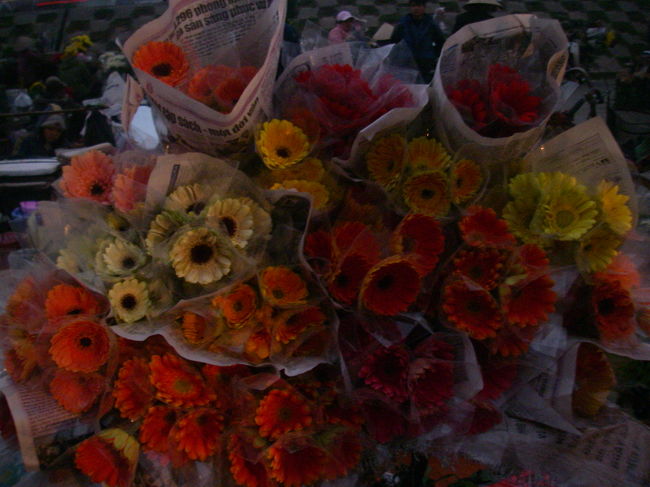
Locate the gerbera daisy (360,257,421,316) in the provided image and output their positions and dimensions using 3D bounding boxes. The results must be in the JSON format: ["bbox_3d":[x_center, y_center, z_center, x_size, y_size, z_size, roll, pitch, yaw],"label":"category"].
[{"bbox_3d":[0.101,0.066,1.100,0.092,0.092,0.036,-12,16,-17],"label":"gerbera daisy"}]

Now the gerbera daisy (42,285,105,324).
[{"bbox_3d":[-0.375,0.098,1.066,0.090,0.035,0.090,-10,51,-20],"label":"gerbera daisy"}]

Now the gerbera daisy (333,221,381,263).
[{"bbox_3d":[0.054,0.002,1.180,0.083,0.086,0.036,-6,-8,-10],"label":"gerbera daisy"}]

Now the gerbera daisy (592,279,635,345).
[{"bbox_3d":[0.457,0.108,1.130,0.090,0.097,0.036,-22,18,-30],"label":"gerbera daisy"}]

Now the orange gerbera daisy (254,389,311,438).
[{"bbox_3d":[-0.059,0.242,1.008,0.084,0.036,0.084,-2,68,-4],"label":"orange gerbera daisy"}]

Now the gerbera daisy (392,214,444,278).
[{"bbox_3d":[0.153,0.002,1.180,0.095,0.100,0.043,-15,-11,-29],"label":"gerbera daisy"}]

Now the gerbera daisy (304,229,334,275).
[{"bbox_3d":[-0.004,0.014,1.097,0.073,0.073,0.033,11,-8,22],"label":"gerbera daisy"}]

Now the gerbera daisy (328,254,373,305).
[{"bbox_3d":[0.044,0.058,1.190,0.090,0.090,0.042,-15,-11,-29],"label":"gerbera daisy"}]

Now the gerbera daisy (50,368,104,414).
[{"bbox_3d":[-0.396,0.233,1.140,0.089,0.089,0.036,5,25,7],"label":"gerbera daisy"}]

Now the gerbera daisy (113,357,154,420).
[{"bbox_3d":[-0.294,0.224,1.100,0.090,0.096,0.040,16,-7,31],"label":"gerbera daisy"}]

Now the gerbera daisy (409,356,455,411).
[{"bbox_3d":[0.169,0.223,1.130,0.086,0.089,0.036,-15,20,-22],"label":"gerbera daisy"}]

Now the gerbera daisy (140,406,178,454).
[{"bbox_3d":[-0.263,0.296,1.140,0.083,0.086,0.036,14,20,21],"label":"gerbera daisy"}]

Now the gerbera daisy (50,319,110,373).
[{"bbox_3d":[-0.355,0.148,1.039,0.091,0.091,0.037,-1,4,-1],"label":"gerbera daisy"}]

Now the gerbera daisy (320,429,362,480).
[{"bbox_3d":[0.028,0.333,1.130,0.082,0.087,0.036,-7,19,-10],"label":"gerbera daisy"}]

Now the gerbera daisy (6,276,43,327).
[{"bbox_3d":[-0.495,0.096,1.180,0.085,0.088,0.040,15,-11,29],"label":"gerbera daisy"}]

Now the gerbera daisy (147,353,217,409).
[{"bbox_3d":[-0.216,0.210,1.080,0.098,0.040,0.092,2,70,4],"label":"gerbera daisy"}]

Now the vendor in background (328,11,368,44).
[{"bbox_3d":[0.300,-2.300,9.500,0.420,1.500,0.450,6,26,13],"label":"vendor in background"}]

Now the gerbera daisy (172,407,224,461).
[{"bbox_3d":[-0.192,0.288,1.080,0.080,0.084,0.038,3,-3,6],"label":"gerbera daisy"}]

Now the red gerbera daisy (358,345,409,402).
[{"bbox_3d":[0.094,0.204,1.130,0.086,0.088,0.038,3,-11,7],"label":"red gerbera daisy"}]

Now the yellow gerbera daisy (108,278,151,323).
[{"bbox_3d":[-0.297,0.087,1.087,0.069,0.069,0.030,-5,-4,-10],"label":"yellow gerbera daisy"}]

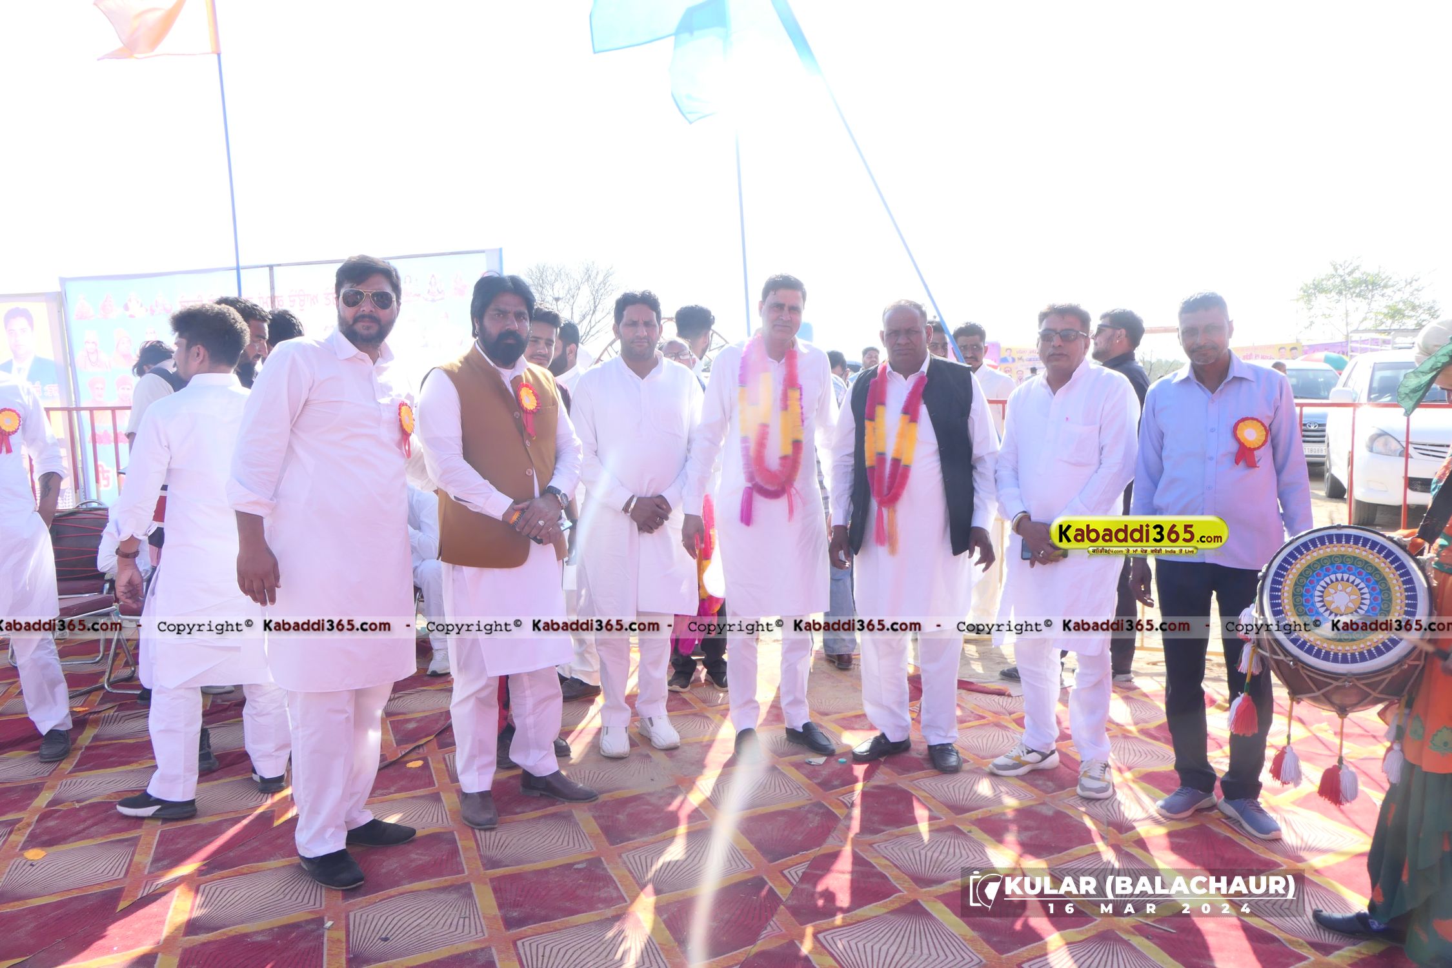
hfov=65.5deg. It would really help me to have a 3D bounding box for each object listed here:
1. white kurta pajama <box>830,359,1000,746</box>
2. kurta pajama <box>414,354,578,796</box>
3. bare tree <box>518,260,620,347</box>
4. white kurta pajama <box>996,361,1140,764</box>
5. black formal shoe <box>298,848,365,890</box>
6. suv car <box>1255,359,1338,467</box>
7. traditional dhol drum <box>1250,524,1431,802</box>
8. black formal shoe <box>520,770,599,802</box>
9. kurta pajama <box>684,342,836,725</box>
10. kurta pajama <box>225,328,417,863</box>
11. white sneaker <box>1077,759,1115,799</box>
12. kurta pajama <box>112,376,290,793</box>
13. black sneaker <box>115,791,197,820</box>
[{"bbox_3d":[0.698,0.270,4.173,0.650,1.454,0.390,2,6,16],"label":"white kurta pajama"},{"bbox_3d":[-0.754,0.302,3.745,0.560,1.505,0.400,-4,7,-36],"label":"kurta pajama"},{"bbox_3d":[-6.485,-6.322,48.000,4.700,6.260,4.700,0,5,0],"label":"bare tree"},{"bbox_3d":[1.216,0.294,4.015,0.540,1.458,0.390,3,7,29],"label":"white kurta pajama"},{"bbox_3d":[-1.157,1.074,3.306,0.105,0.108,0.280,-5,7,-42],"label":"black formal shoe"},{"bbox_3d":[9.070,-1.095,18.045,1.800,1.800,4.600,2,6,20],"label":"suv car"},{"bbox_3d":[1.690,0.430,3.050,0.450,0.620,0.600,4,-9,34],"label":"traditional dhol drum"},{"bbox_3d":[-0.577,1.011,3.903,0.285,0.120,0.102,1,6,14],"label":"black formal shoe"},{"bbox_3d":[0.133,0.216,4.353,0.600,1.541,0.340,-1,6,-12],"label":"kurta pajama"},{"bbox_3d":[-1.185,0.325,3.317,0.420,1.551,0.580,4,7,34],"label":"kurta pajama"},{"bbox_3d":[1.312,1.004,3.995,0.108,0.115,0.285,1,6,15],"label":"white sneaker"},{"bbox_3d":[-1.738,0.346,3.764,0.420,1.419,0.510,5,8,40],"label":"kurta pajama"},{"bbox_3d":[-1.880,1.033,3.726,0.275,0.110,0.102,0,6,3],"label":"black sneaker"}]

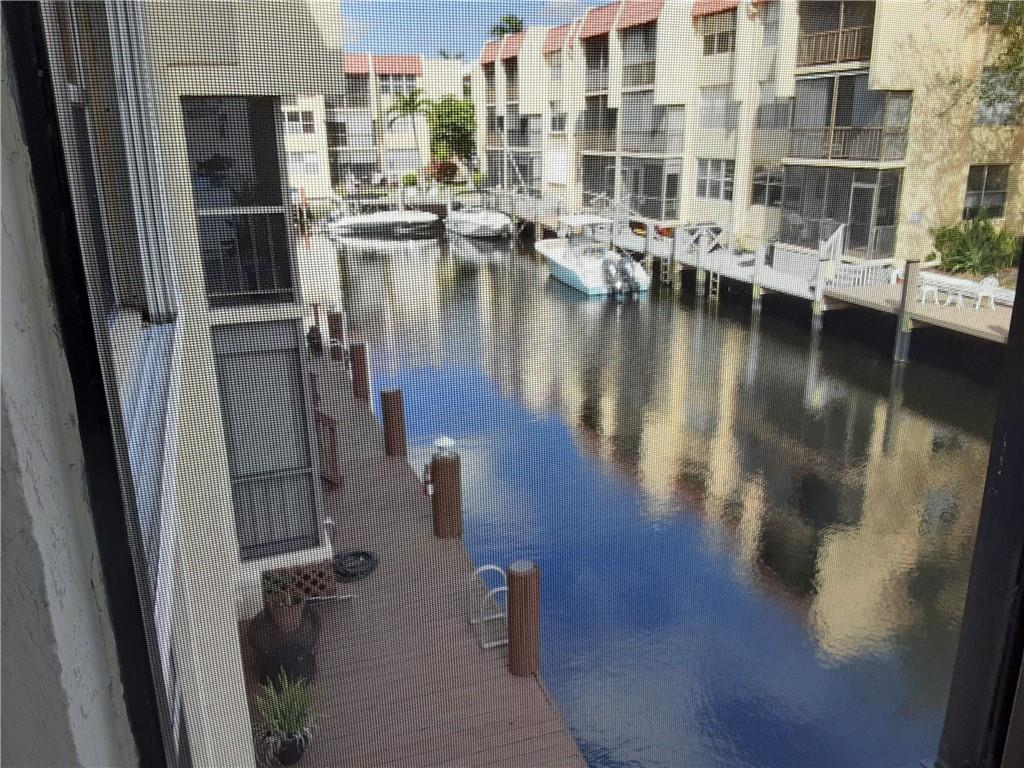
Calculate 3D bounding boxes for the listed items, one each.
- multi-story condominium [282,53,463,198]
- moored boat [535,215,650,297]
[{"bbox_3d":[-11.944,-20.274,62.670,14.230,9.500,9.500,-7,18,-19],"label":"multi-story condominium"},{"bbox_3d":[3.175,-5.849,34.786,2.650,2.600,8.700,-6,18,-15],"label":"moored boat"}]

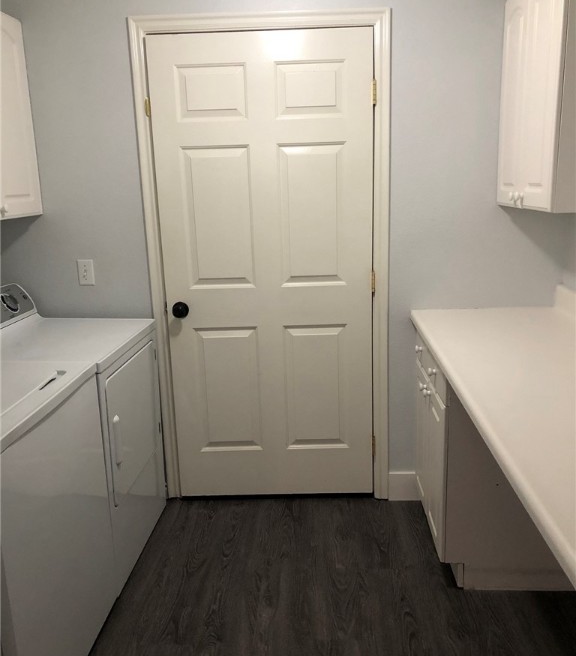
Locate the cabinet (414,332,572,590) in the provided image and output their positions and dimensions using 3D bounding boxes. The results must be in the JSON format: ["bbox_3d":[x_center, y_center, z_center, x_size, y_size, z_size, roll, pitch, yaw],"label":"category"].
[{"bbox_3d":[0.864,0.457,2.486,0.612,0.875,0.648,-1,14,3],"label":"cabinet"}]

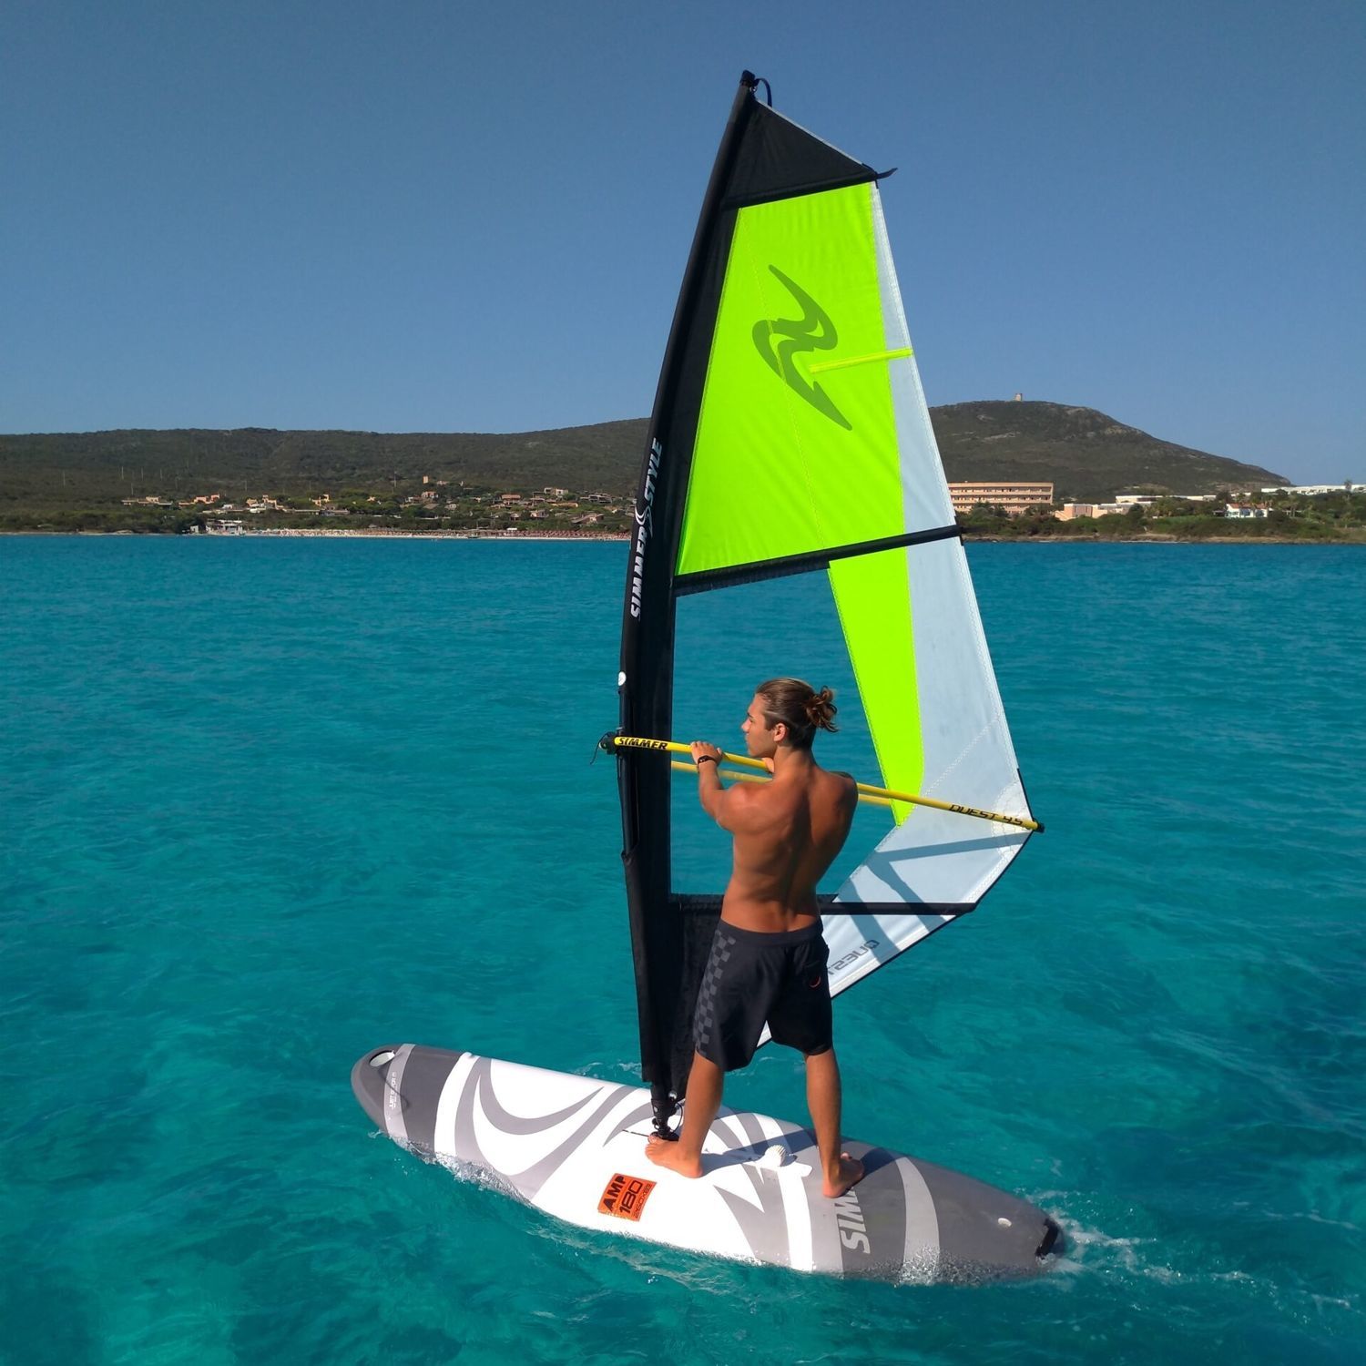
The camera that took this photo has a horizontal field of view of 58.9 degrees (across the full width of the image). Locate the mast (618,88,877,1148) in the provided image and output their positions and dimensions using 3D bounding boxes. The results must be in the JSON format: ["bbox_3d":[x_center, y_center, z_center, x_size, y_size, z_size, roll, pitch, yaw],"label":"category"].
[{"bbox_3d":[0.182,-0.323,4.609,0.790,4.070,0.200,7,-2,0],"label":"mast"}]

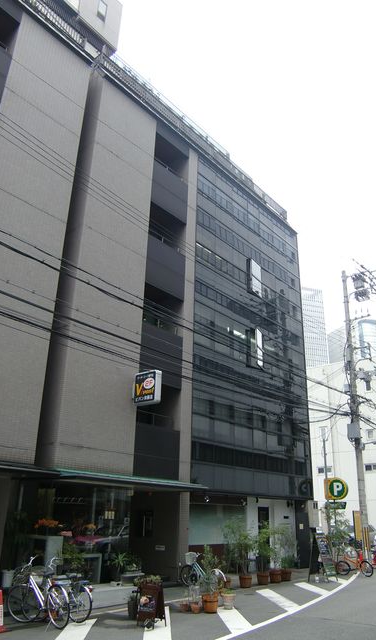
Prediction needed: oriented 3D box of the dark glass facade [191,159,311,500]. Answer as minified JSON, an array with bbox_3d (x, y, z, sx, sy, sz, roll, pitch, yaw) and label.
[{"bbox_3d":[2.771,0.582,22.272,0.500,13.274,8.460,-16,-27,37],"label":"dark glass facade"}]

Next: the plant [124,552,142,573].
[{"bbox_3d":[-1.411,6.277,13.400,0.440,0.470,0.400,-16,-28,38],"label":"plant"}]

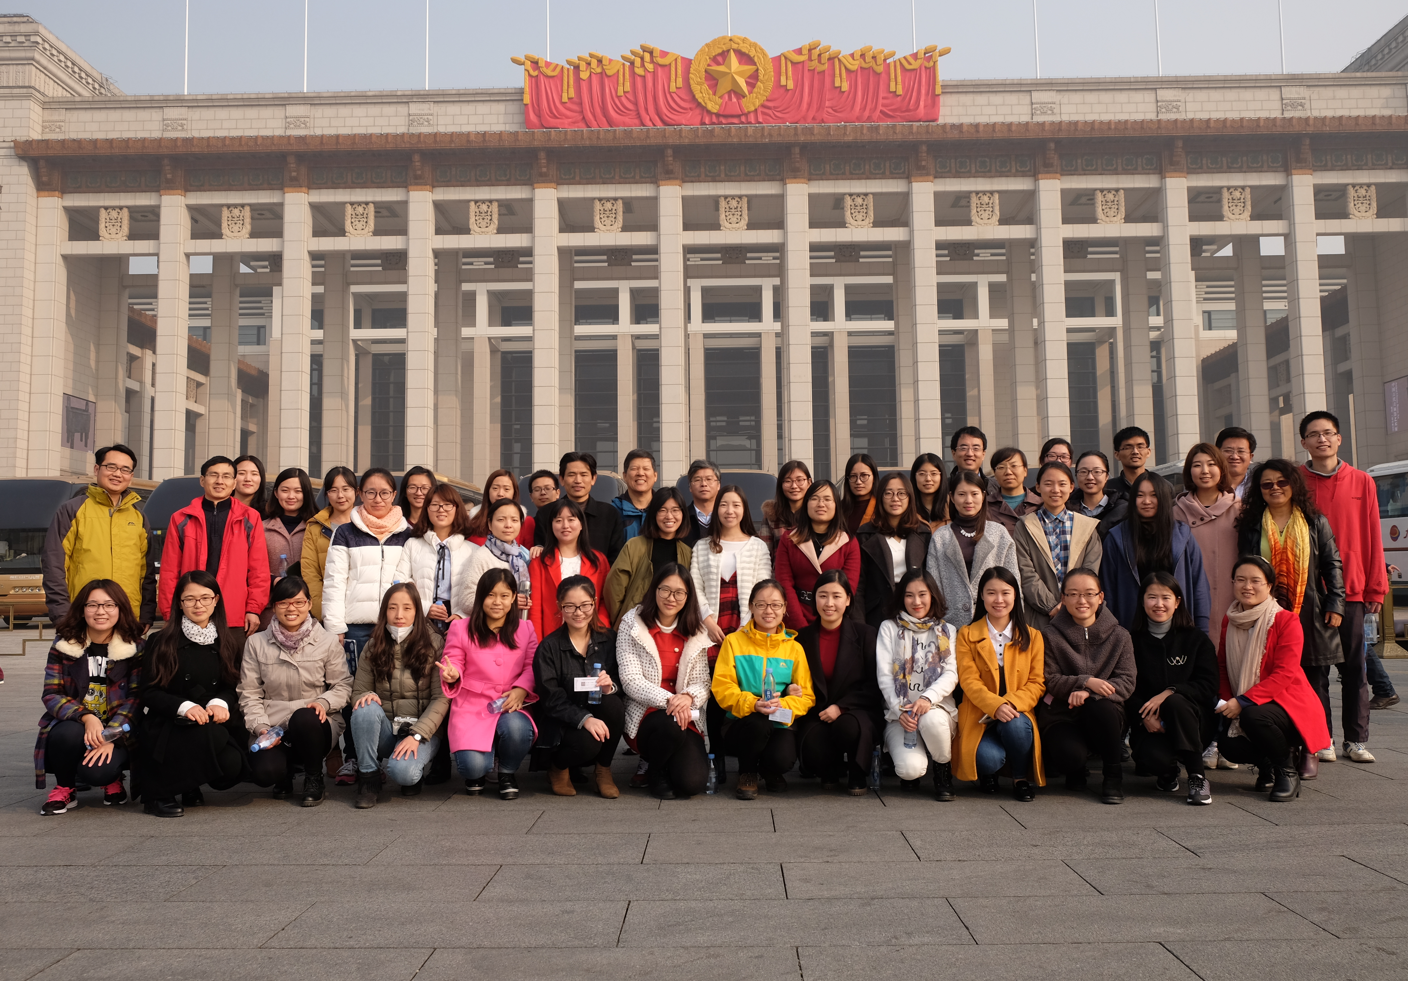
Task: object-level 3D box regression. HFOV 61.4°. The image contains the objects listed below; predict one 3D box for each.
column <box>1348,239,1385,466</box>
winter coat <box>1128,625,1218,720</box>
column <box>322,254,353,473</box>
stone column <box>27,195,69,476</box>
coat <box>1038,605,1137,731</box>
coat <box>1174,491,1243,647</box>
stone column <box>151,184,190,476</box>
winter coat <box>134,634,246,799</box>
[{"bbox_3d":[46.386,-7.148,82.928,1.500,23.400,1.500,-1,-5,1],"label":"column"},{"bbox_3d":[2.027,0.806,5.128,0.410,0.480,0.390,-3,-5,21],"label":"winter coat"},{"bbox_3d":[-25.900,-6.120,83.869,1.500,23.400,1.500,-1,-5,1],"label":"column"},{"bbox_3d":[-48.192,-7.567,86.509,1.600,28.713,1.600,-1,-5,1],"label":"stone column"},{"bbox_3d":[1.760,0.816,5.440,0.420,0.550,0.420,-1,-5,7],"label":"coat"},{"bbox_3d":[2.552,0.442,6.000,0.420,0.870,0.300,-3,-5,22],"label":"coat"},{"bbox_3d":[-39.029,-7.696,86.374,1.600,28.728,1.600,-1,-5,1],"label":"stone column"},{"bbox_3d":[-2.400,1.052,5.530,0.500,0.760,0.560,1,-5,-22],"label":"winter coat"}]

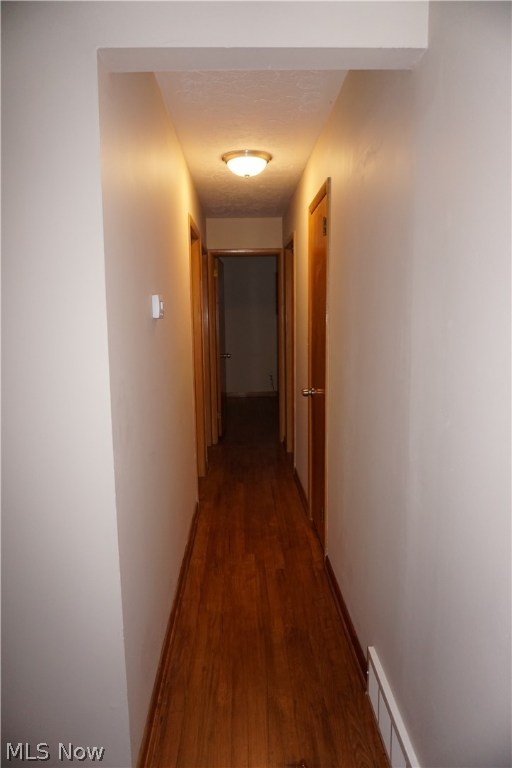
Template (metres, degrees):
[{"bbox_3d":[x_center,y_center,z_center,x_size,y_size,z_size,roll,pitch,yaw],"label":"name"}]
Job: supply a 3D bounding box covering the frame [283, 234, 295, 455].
[{"bbox_3d":[0.365,-0.279,4.819,0.110,2.090,0.800,-1,8,-2],"label":"frame"}]

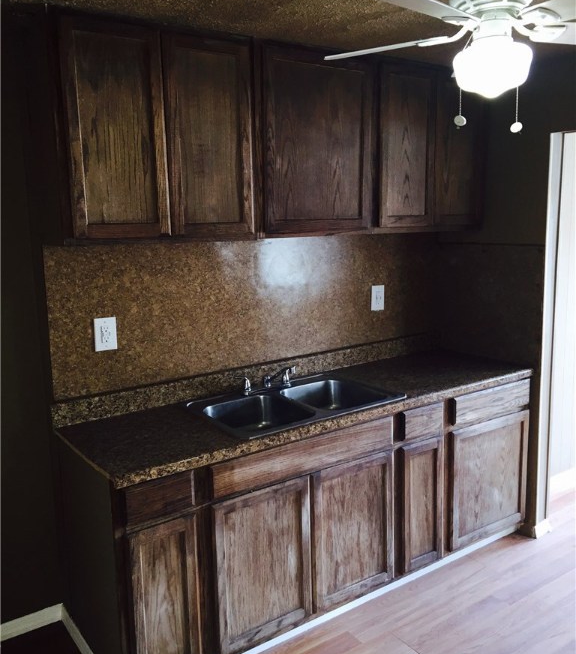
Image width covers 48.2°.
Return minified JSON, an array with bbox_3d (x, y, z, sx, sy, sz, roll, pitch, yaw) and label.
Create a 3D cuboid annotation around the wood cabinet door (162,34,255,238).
[{"bbox_3d":[-0.280,-0.697,2.391,0.371,0.712,0.025,-8,12,-35],"label":"wood cabinet door"}]

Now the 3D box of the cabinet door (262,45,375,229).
[{"bbox_3d":[0.139,-0.756,2.687,0.586,0.712,0.025,-8,12,-35],"label":"cabinet door"}]

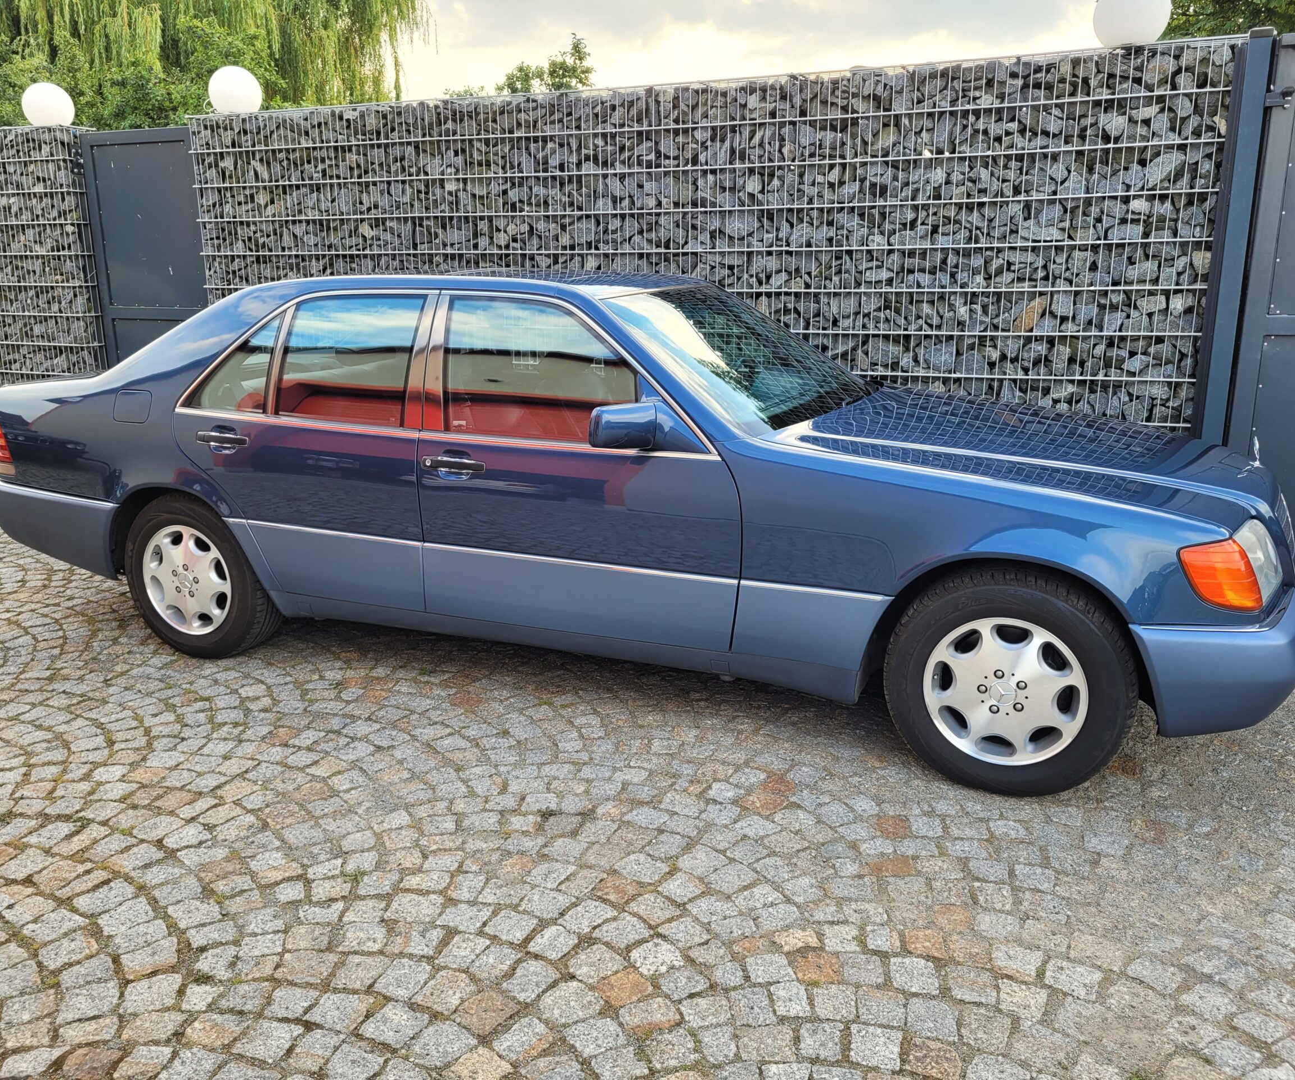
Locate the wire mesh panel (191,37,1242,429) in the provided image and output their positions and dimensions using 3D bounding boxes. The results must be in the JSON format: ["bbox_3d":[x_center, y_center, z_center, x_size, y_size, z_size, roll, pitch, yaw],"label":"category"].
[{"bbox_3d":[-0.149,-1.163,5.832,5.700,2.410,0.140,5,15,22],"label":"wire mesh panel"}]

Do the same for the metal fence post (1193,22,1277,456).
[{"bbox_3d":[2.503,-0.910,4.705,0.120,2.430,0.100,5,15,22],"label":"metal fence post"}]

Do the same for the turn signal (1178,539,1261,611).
[{"bbox_3d":[1.486,0.093,2.800,0.210,0.185,0.120,5,15,22],"label":"turn signal"}]

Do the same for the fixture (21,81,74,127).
[{"bbox_3d":[-3.921,-2.833,7.087,0.300,0.300,0.300,6,15,22],"label":"fixture"}]

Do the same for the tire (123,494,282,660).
[{"bbox_3d":[-1.753,0.132,4.305,0.680,0.680,0.240,6,15,22],"label":"tire"}]

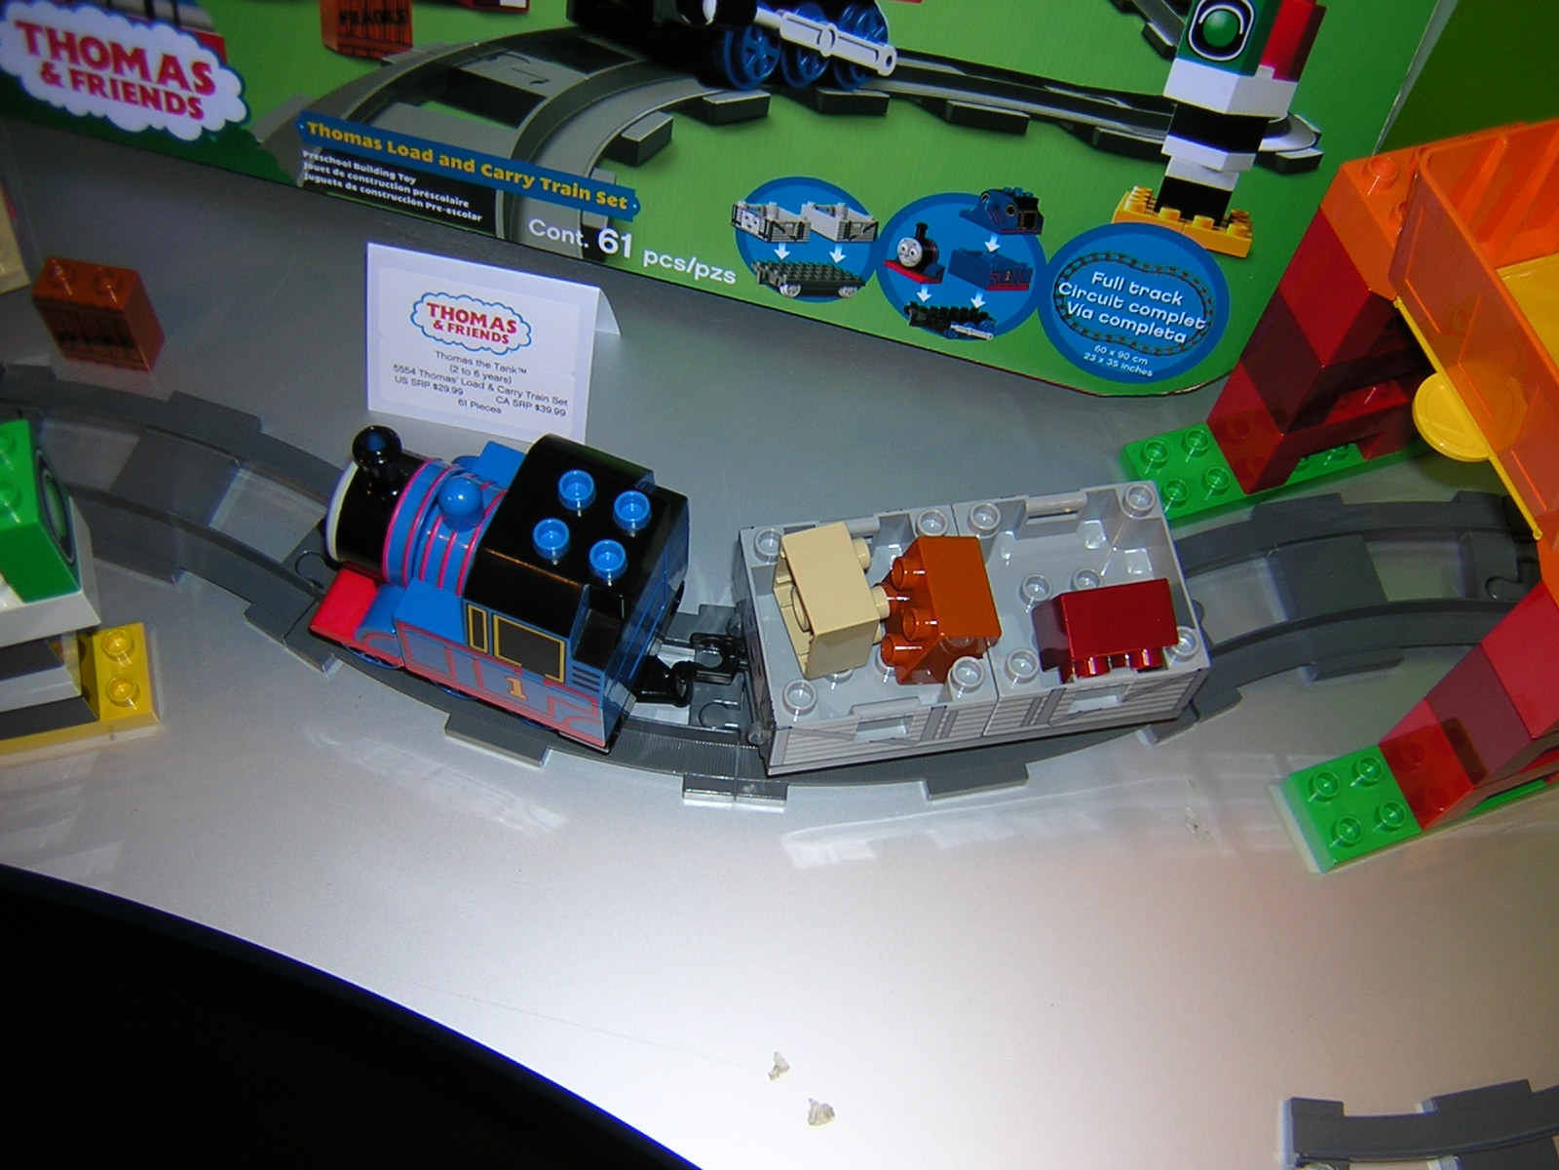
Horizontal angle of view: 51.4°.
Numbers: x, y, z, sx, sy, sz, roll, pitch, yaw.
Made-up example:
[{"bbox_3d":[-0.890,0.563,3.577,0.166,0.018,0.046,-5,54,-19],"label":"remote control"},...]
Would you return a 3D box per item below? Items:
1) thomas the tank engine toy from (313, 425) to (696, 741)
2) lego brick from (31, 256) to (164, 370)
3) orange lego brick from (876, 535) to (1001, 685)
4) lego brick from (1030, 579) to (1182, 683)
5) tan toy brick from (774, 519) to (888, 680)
[{"bbox_3d":[-0.081,-0.004,0.471,0.102,0.104,0.062,20,63,7],"label":"thomas the tank engine toy"},{"bbox_3d":[-0.233,-0.093,0.556,0.032,0.043,0.016,8,62,-1],"label":"lego brick"},{"bbox_3d":[0.044,0.008,0.472,0.024,0.032,0.032,1,62,-19],"label":"orange lego brick"},{"bbox_3d":[0.096,0.014,0.479,0.032,0.032,0.024,-8,83,-8],"label":"lego brick"},{"bbox_3d":[0.016,0.005,0.477,0.024,0.032,0.032,-13,64,-11],"label":"tan toy brick"}]

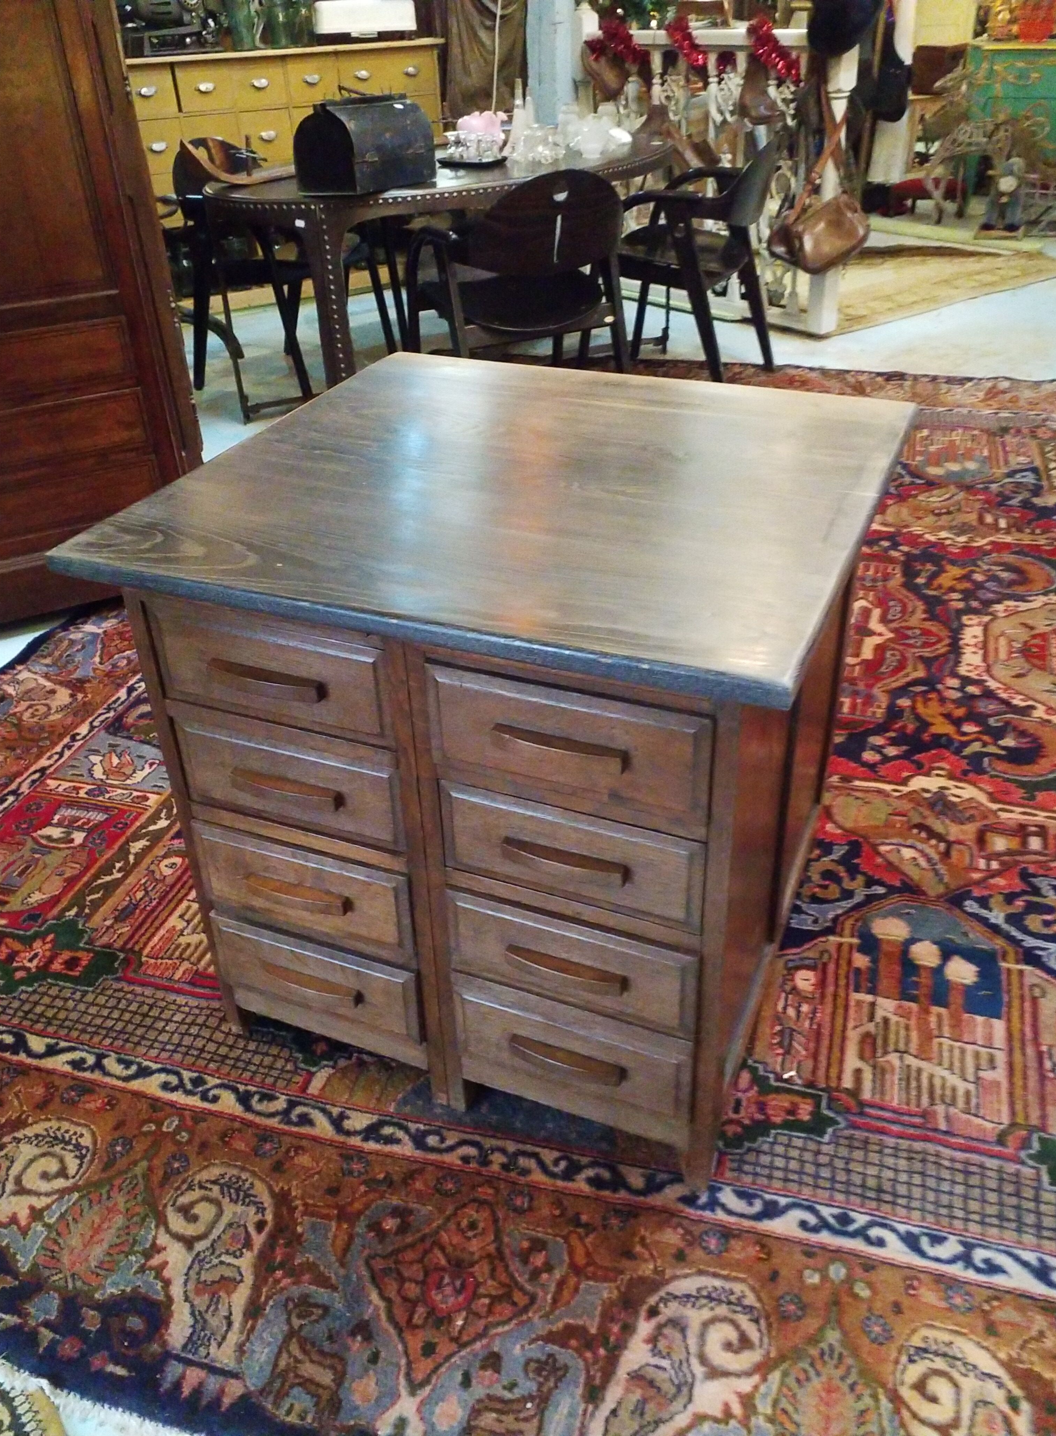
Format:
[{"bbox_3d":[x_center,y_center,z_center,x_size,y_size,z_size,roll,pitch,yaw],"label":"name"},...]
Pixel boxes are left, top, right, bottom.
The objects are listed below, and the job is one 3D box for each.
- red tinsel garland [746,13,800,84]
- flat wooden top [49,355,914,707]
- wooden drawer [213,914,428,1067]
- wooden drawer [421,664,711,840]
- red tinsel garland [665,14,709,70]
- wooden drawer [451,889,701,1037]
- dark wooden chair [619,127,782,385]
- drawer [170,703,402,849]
[{"bbox_3d":[1.021,-2.775,4.645,0.150,0.232,0.272,-22,37,-28],"label":"red tinsel garland"},{"bbox_3d":[0.008,-0.305,1.429,0.831,0.028,0.830,11,35,20],"label":"flat wooden top"},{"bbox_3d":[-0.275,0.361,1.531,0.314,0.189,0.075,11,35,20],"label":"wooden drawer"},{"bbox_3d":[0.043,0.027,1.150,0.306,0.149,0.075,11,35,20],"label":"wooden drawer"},{"bbox_3d":[0.709,-3.028,5.018,0.150,0.201,0.258,-22,37,-28],"label":"red tinsel garland"},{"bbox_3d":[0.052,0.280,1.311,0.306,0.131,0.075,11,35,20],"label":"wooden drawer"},{"bbox_3d":[0.585,-1.683,4.223,0.580,0.820,0.550,14,36,24],"label":"dark wooden chair"},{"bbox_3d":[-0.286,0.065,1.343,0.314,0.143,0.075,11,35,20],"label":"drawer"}]

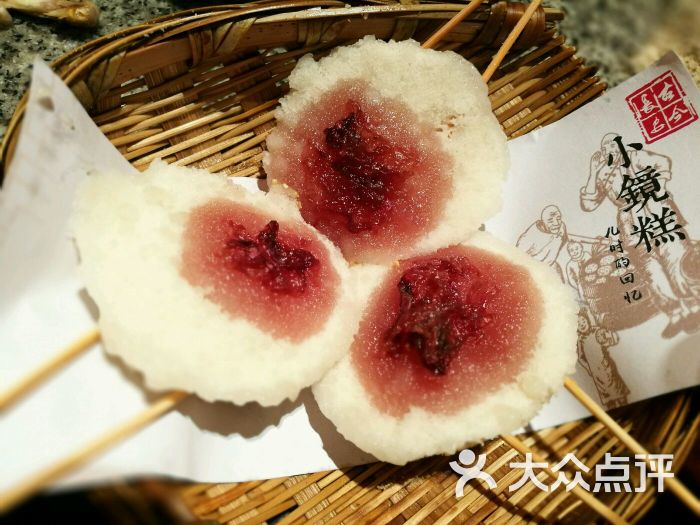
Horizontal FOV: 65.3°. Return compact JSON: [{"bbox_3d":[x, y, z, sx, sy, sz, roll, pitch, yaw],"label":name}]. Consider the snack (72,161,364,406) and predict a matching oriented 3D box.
[{"bbox_3d":[-0.038,0.005,0.153,0.083,0.020,0.064,32,56,6],"label":"snack"}]

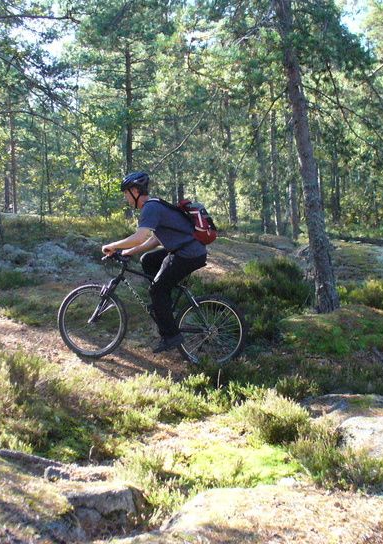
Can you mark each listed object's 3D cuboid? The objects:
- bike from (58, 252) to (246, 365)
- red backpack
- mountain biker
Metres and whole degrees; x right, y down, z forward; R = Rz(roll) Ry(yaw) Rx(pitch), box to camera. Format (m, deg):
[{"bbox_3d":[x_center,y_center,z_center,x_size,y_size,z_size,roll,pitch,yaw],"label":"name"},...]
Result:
[{"bbox_3d":[-0.364,0.332,7.050,1.680,0.980,0.600,4,5,7],"label":"bike"},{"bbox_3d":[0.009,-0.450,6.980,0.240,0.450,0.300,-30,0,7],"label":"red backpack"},{"bbox_3d":[-0.345,-0.095,7.030,0.930,1.620,0.520,-2,5,8],"label":"mountain biker"}]

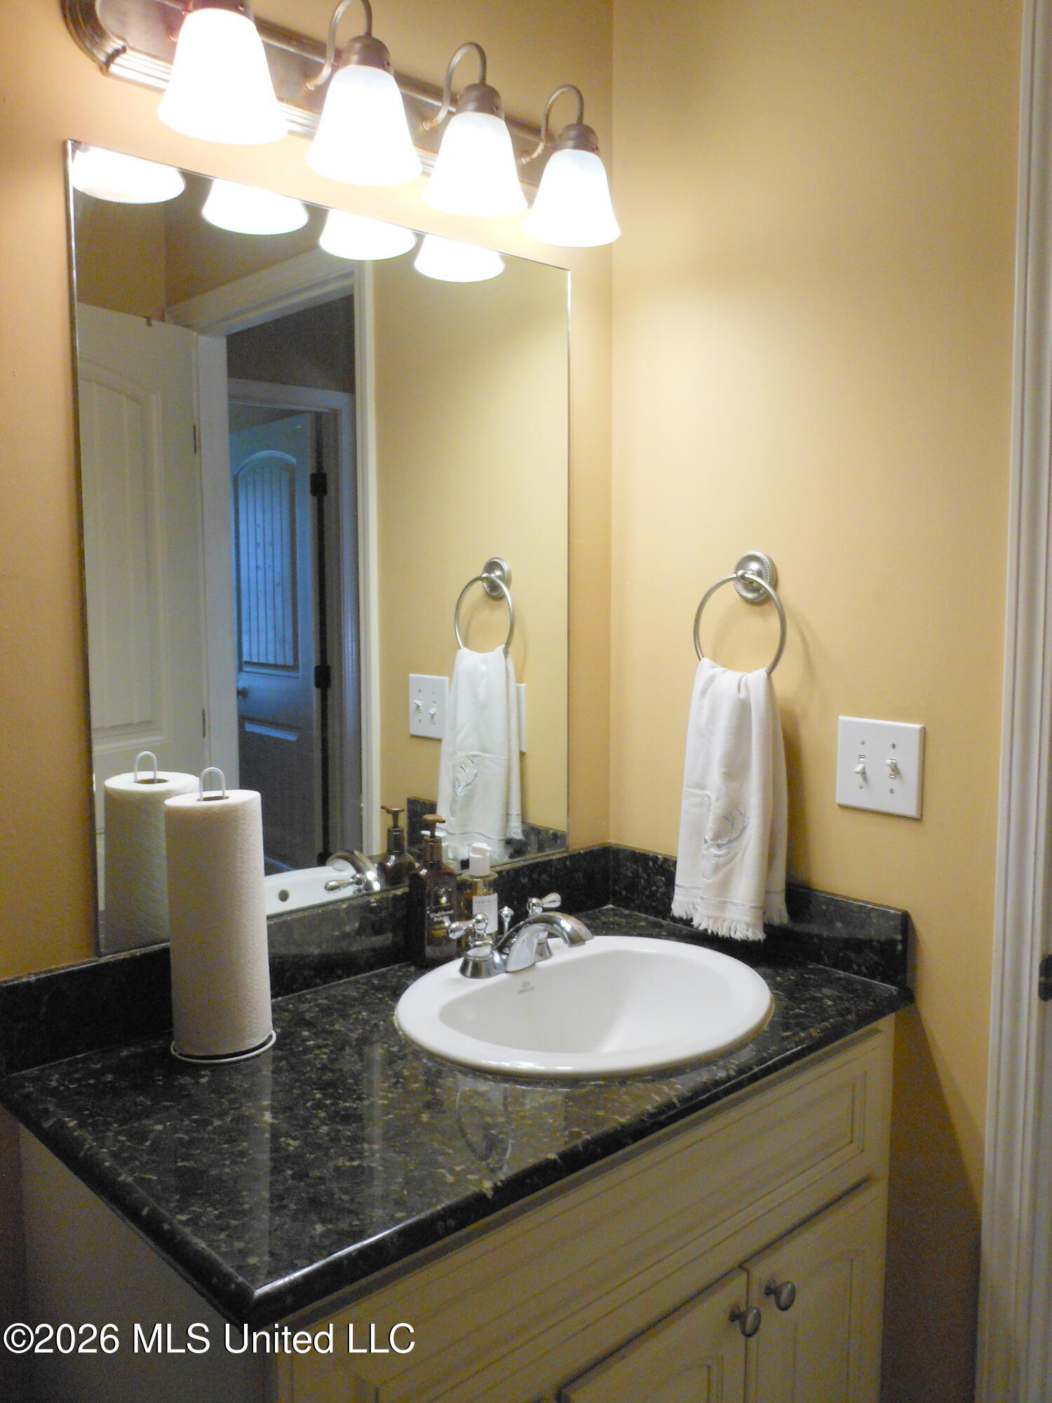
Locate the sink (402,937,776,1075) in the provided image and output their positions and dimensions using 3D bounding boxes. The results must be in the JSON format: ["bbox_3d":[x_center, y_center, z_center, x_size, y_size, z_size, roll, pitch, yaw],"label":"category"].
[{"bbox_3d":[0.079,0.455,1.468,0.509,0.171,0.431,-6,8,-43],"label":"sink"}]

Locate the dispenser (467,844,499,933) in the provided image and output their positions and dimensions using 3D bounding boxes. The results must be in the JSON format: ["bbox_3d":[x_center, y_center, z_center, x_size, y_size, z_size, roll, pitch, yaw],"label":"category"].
[{"bbox_3d":[-0.064,0.284,1.641,0.055,0.156,0.055,0,6,0],"label":"dispenser"}]

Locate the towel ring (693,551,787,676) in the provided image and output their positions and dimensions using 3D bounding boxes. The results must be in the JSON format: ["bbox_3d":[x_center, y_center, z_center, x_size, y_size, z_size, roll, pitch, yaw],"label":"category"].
[{"bbox_3d":[0.313,-0.118,1.616,0.062,0.189,0.161,-6,8,-43],"label":"towel ring"}]

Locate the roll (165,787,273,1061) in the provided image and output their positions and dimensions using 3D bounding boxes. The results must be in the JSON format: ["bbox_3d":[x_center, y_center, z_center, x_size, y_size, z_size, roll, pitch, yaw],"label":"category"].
[{"bbox_3d":[-0.352,0.252,1.302,0.109,0.284,0.109,0,6,0],"label":"roll"}]

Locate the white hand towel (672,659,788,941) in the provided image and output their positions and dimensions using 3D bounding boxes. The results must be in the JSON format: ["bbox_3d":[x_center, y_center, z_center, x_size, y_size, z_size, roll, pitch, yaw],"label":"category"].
[{"bbox_3d":[0.290,0.139,1.636,0.065,0.398,0.199,-6,8,-43],"label":"white hand towel"}]

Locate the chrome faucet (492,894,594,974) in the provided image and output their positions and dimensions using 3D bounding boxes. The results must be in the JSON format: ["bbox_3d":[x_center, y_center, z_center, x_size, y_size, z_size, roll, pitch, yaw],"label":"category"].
[{"bbox_3d":[0.018,0.321,1.518,0.207,0.091,0.189,-6,8,-43],"label":"chrome faucet"}]

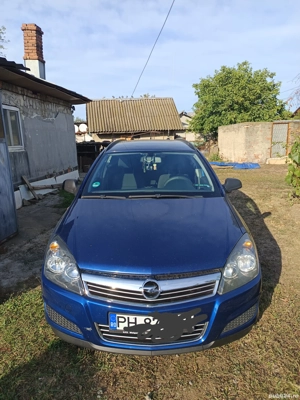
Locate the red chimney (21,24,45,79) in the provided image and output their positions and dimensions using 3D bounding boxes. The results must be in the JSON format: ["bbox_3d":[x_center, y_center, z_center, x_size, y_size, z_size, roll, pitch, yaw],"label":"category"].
[{"bbox_3d":[-3.202,-4.137,7.700,0.430,1.330,0.430,1,13,5],"label":"red chimney"}]

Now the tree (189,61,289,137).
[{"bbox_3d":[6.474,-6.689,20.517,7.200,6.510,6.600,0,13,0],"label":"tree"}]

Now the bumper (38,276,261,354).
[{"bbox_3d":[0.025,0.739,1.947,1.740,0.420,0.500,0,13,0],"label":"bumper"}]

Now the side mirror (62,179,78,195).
[{"bbox_3d":[-0.891,-0.152,3.120,0.230,0.170,0.160,0,13,0],"label":"side mirror"}]

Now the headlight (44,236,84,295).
[{"bbox_3d":[-0.594,0.451,2.007,0.370,0.270,0.500,0,13,0],"label":"headlight"}]

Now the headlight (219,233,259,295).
[{"bbox_3d":[0.647,0.443,1.998,0.370,0.270,0.500,0,13,0],"label":"headlight"}]

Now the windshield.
[{"bbox_3d":[0.033,-0.320,3.124,1.420,0.180,0.970,0,40,0],"label":"windshield"}]

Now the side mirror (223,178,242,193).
[{"bbox_3d":[0.928,-0.163,3.120,0.230,0.170,0.160,0,13,0],"label":"side mirror"}]

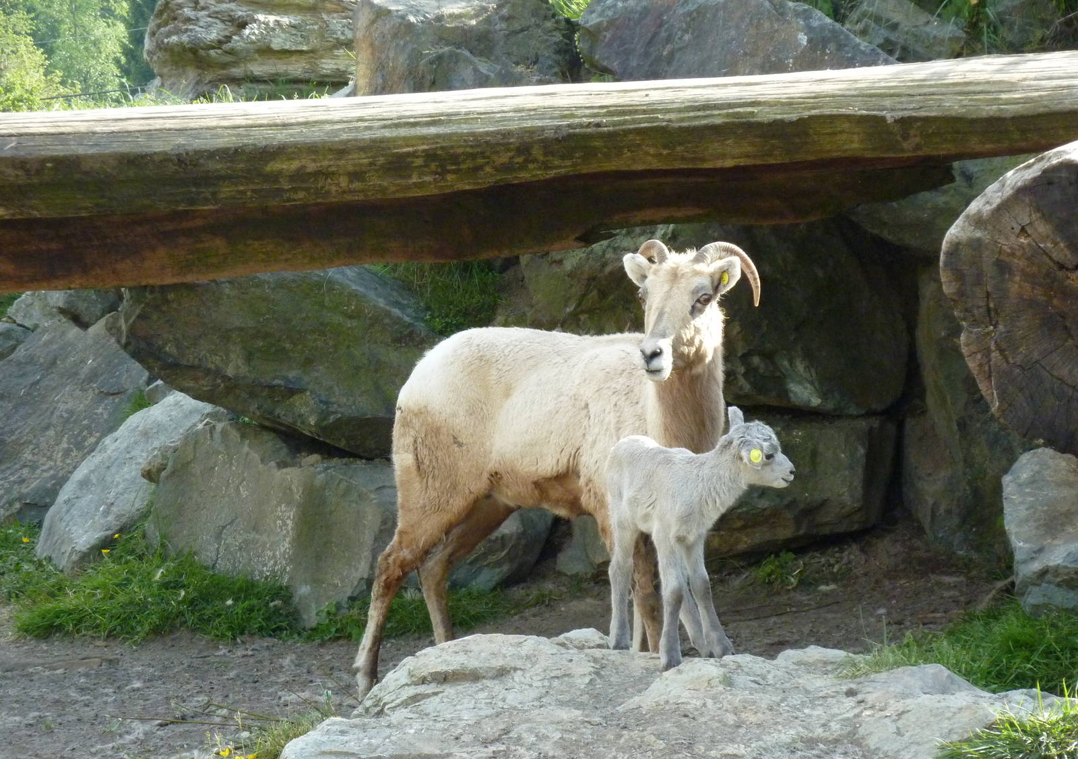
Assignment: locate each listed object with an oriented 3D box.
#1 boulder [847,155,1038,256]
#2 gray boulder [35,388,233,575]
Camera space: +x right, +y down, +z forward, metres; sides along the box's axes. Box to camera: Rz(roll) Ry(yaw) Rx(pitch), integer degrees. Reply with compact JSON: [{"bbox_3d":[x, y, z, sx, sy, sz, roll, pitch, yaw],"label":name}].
[{"bbox_3d":[1.127,-0.496,12.700,0.580,0.340,0.450,0,6,0],"label":"boulder"},{"bbox_3d":[-1.059,0.273,12.000,0.520,0.480,0.420,0,6,0],"label":"gray boulder"}]

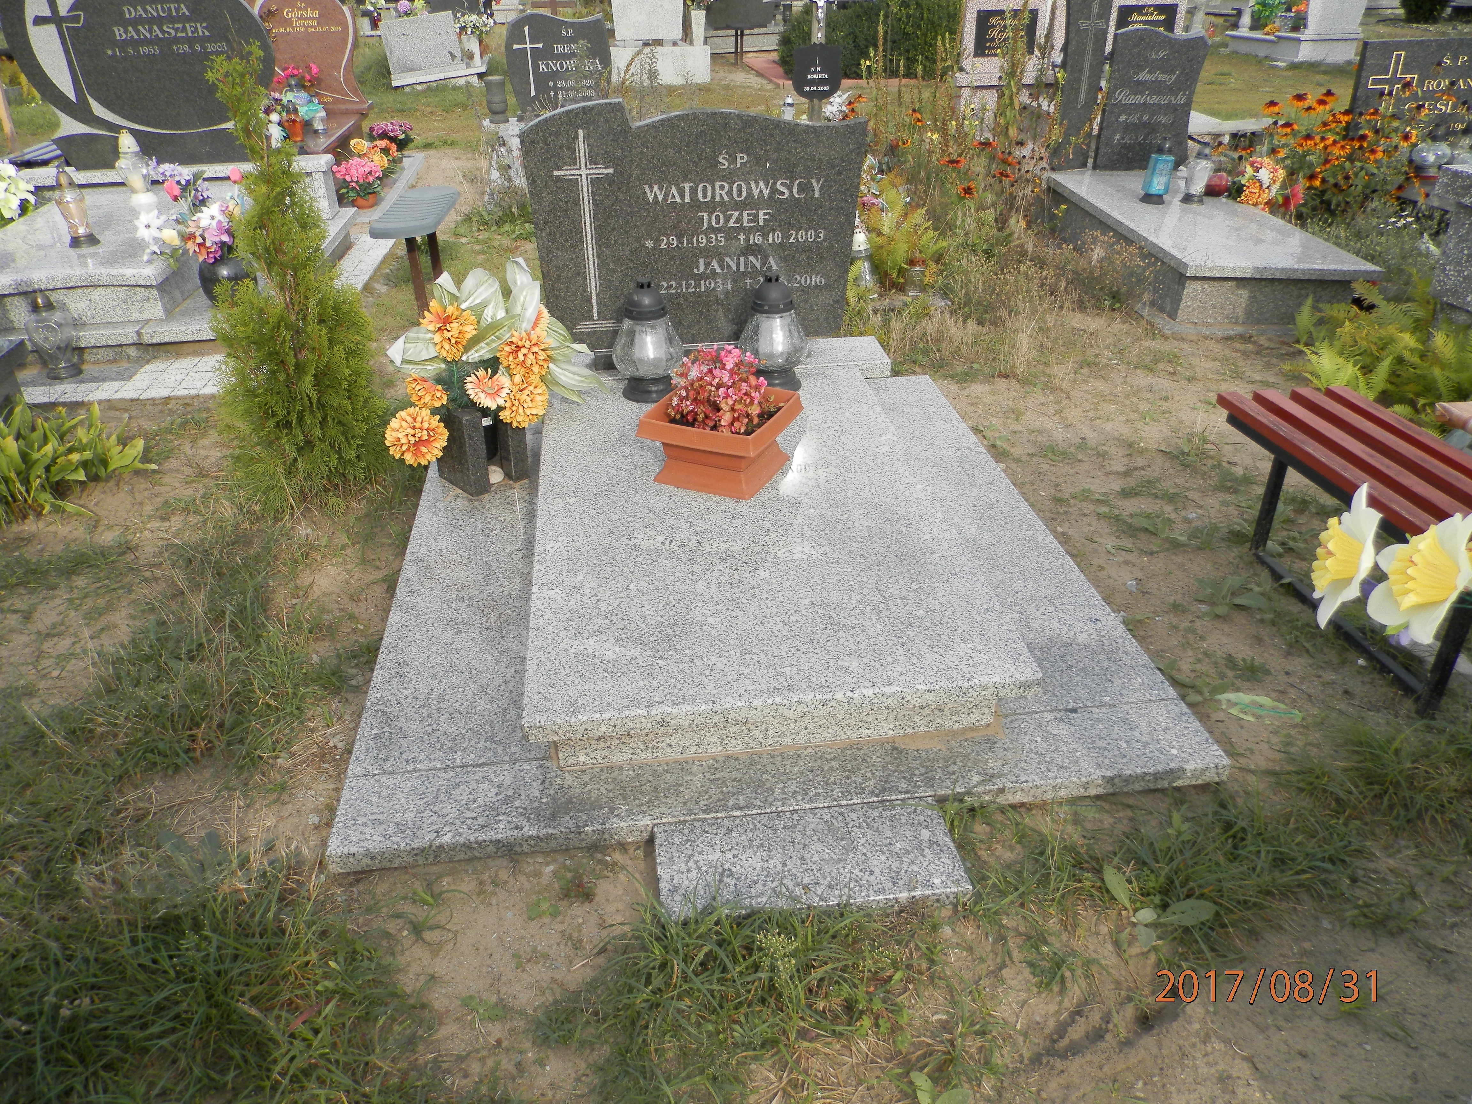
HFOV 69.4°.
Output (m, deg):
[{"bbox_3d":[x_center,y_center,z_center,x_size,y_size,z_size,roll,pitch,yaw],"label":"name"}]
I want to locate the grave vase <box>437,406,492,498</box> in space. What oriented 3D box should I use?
[{"bbox_3d":[-0.777,-0.295,2.969,0.049,0.236,0.184,-27,40,-37],"label":"grave vase"}]

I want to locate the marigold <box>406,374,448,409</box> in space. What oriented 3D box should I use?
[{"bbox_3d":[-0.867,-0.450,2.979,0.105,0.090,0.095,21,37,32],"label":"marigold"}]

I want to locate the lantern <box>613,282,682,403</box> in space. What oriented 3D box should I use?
[{"bbox_3d":[-0.253,-0.605,3.017,0.202,0.325,0.202,-4,31,-6],"label":"lantern"}]

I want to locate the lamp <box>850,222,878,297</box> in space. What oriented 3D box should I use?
[{"bbox_3d":[0.541,-1.228,4.469,0.120,0.280,0.120,-4,31,-6],"label":"lamp"}]

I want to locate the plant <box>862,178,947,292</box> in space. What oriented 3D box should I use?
[{"bbox_3d":[0.697,-1.328,4.495,0.370,0.430,0.360,-4,31,-6],"label":"plant"}]

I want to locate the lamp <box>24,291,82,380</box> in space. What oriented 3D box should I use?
[{"bbox_3d":[-2.485,-0.790,3.865,0.172,0.295,0.135,-10,32,-15],"label":"lamp"}]

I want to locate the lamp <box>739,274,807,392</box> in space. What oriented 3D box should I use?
[{"bbox_3d":[0.114,-0.631,3.038,0.190,0.315,0.190,-4,31,-6],"label":"lamp"}]

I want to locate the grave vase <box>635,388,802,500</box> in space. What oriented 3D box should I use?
[{"bbox_3d":[-0.034,-0.286,2.644,0.310,0.174,0.310,13,33,22],"label":"grave vase"}]

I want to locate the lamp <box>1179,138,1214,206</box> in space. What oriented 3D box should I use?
[{"bbox_3d":[2.146,-1.764,4.933,0.127,0.265,0.127,-4,31,-6],"label":"lamp"}]

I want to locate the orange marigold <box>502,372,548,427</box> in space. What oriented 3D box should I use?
[{"bbox_3d":[-0.566,-0.407,2.841,0.132,0.140,0.110,-7,31,-10],"label":"orange marigold"}]

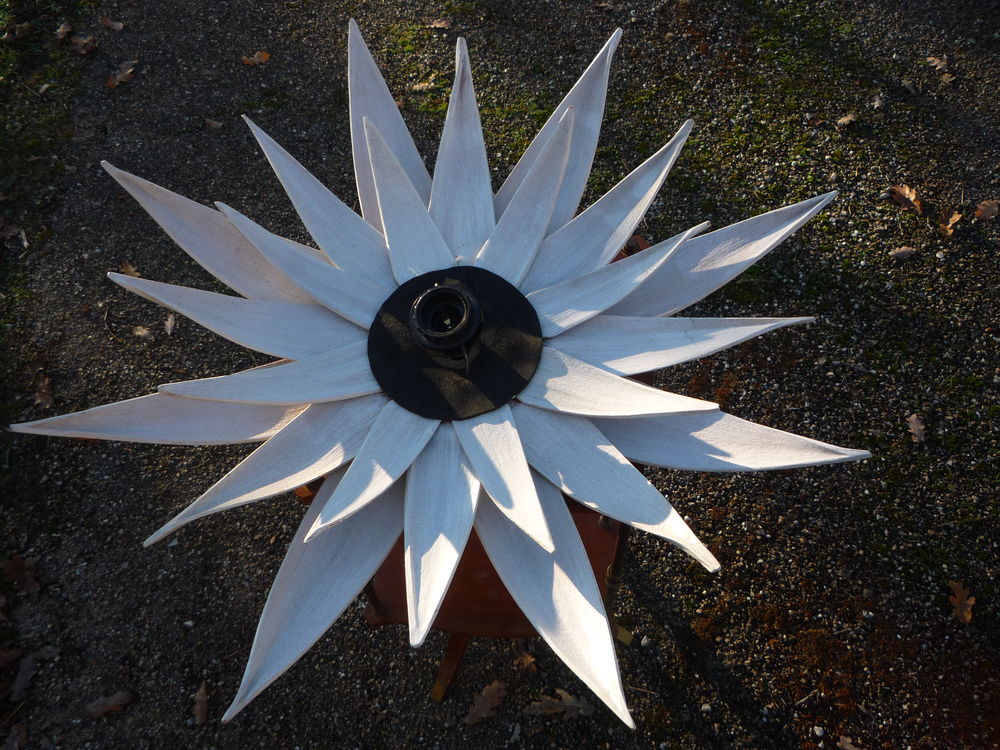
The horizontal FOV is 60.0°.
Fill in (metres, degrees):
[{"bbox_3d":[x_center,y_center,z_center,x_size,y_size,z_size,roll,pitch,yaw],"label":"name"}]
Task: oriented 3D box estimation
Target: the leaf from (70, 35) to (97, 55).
[{"bbox_3d":[-0.915,-0.726,1.904,0.059,0.018,0.044,11,63,5],"label":"leaf"}]

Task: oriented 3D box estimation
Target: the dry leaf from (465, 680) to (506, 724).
[{"bbox_3d":[-0.024,0.534,1.417,0.046,0.016,0.072,39,69,19],"label":"dry leaf"}]

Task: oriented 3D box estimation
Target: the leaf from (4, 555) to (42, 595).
[{"bbox_3d":[-0.754,0.314,1.366,0.071,0.016,0.045,36,68,16],"label":"leaf"}]

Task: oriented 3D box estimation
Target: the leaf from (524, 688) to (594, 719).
[{"bbox_3d":[0.098,0.540,1.413,0.106,0.018,0.048,-1,62,0],"label":"leaf"}]

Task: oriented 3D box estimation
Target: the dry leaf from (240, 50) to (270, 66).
[{"bbox_3d":[-0.533,-0.690,1.889,0.061,0.016,0.035,-16,64,-8],"label":"dry leaf"}]

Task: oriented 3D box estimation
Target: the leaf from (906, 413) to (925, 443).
[{"bbox_3d":[0.790,0.100,1.650,0.032,0.014,0.054,3,62,1],"label":"leaf"}]

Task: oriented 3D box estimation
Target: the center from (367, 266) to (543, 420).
[{"bbox_3d":[-0.036,-0.038,0.695,0.143,0.040,0.143,0,63,0],"label":"center"}]

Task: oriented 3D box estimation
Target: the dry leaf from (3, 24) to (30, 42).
[{"bbox_3d":[-1.198,-0.846,2.147,0.058,0.025,0.050,-13,63,-7],"label":"dry leaf"}]

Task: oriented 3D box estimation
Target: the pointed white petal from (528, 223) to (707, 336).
[{"bbox_3d":[0.099,-0.083,0.714,0.161,0.026,0.047,-27,64,11],"label":"pointed white petal"}]

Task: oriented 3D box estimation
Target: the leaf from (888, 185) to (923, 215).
[{"bbox_3d":[0.892,-0.387,1.904,0.050,0.022,0.072,-32,67,-16],"label":"leaf"}]

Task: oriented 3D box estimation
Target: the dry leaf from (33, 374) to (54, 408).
[{"bbox_3d":[-0.797,0.029,1.513,0.032,0.018,0.064,-11,63,-6],"label":"dry leaf"}]

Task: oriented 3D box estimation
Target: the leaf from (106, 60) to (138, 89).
[{"bbox_3d":[-0.905,-0.724,2.085,0.050,0.020,0.083,29,66,14],"label":"leaf"}]

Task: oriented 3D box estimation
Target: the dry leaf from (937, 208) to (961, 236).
[{"bbox_3d":[0.877,-0.298,1.694,0.042,0.018,0.065,12,63,6],"label":"dry leaf"}]

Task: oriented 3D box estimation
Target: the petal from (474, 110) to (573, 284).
[{"bbox_3d":[0.031,-0.155,0.763,0.050,0.028,0.165,23,91,12],"label":"petal"}]

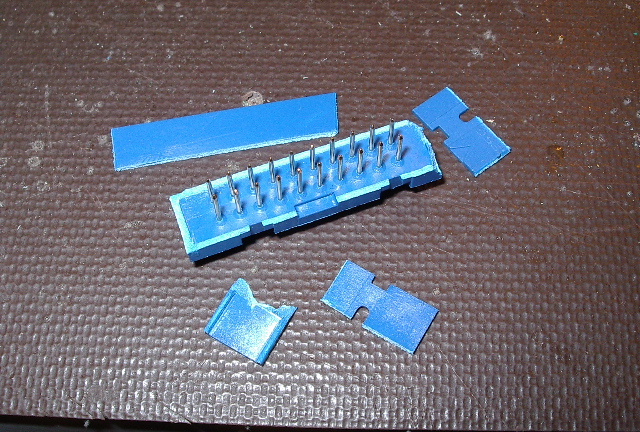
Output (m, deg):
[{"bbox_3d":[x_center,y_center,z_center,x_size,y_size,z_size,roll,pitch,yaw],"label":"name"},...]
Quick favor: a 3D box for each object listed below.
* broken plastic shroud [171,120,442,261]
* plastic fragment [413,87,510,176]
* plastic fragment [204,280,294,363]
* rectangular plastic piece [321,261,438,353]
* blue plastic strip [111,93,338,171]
[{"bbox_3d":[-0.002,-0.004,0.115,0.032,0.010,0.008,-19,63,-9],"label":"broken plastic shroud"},{"bbox_3d":[0.018,-0.011,0.124,0.006,0.001,0.013,-34,66,-16],"label":"plastic fragment"},{"bbox_3d":[-0.008,0.012,0.112,0.008,0.001,0.008,28,66,15],"label":"plastic fragment"},{"bbox_3d":[0.007,0.011,0.113,0.013,0.001,0.006,29,66,15],"label":"rectangular plastic piece"},{"bbox_3d":[-0.012,-0.011,0.125,0.030,0.001,0.006,-10,62,-4],"label":"blue plastic strip"}]

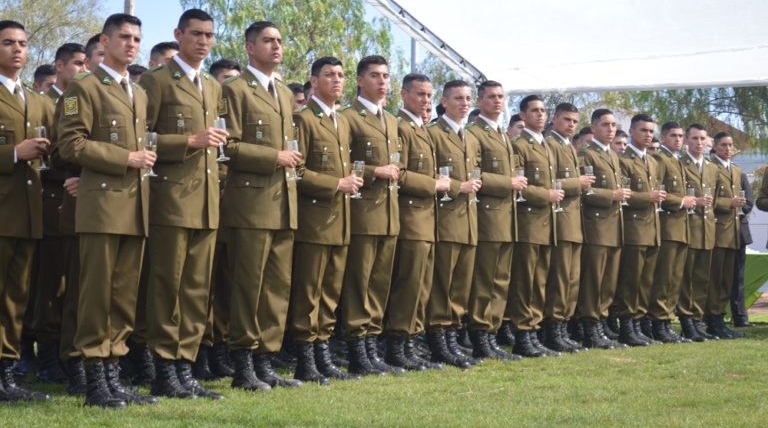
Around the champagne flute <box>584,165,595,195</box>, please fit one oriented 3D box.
[{"bbox_3d":[1.433,-0.233,12.180,0.060,0.205,0.060,-2,-1,0],"label":"champagne flute"}]

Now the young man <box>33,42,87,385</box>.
[{"bbox_3d":[-1.627,-0.010,8.950,0.380,1.737,0.500,0,-1,32],"label":"young man"}]

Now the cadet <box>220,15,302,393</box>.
[{"bbox_3d":[-0.609,-0.050,8.750,0.380,1.828,0.500,0,-2,33],"label":"cadet"}]

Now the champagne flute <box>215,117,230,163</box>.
[{"bbox_3d":[-0.742,-0.340,8.000,0.060,0.200,0.060,-4,-1,0],"label":"champagne flute"}]

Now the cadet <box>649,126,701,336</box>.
[{"bbox_3d":[2.264,0.132,13.634,0.420,1.697,0.520,1,0,32],"label":"cadet"}]

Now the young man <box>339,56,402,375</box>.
[{"bbox_3d":[-0.052,0.003,9.832,0.420,1.794,0.520,1,0,37],"label":"young man"}]

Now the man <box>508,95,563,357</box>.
[{"bbox_3d":[1.024,0.076,11.734,0.420,1.749,0.520,1,0,32],"label":"man"}]

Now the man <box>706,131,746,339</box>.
[{"bbox_3d":[2.941,0.174,15.000,0.380,1.764,0.500,-1,-2,44],"label":"man"}]

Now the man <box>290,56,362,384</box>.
[{"bbox_3d":[-0.312,0.026,9.404,0.420,1.750,0.520,1,0,33],"label":"man"}]

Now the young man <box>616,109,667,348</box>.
[{"bbox_3d":[1.941,0.112,13.134,0.420,1.725,0.520,1,0,33],"label":"young man"}]

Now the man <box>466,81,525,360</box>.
[{"bbox_3d":[0.720,0.033,11.380,0.380,1.798,0.500,0,-1,32],"label":"man"}]

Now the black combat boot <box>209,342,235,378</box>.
[{"bbox_3d":[-0.865,0.772,9.420,0.280,0.220,0.110,1,0,32],"label":"black combat boot"}]

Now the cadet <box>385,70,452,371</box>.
[{"bbox_3d":[0.195,0.039,10.365,0.420,1.749,0.520,1,0,30],"label":"cadet"}]

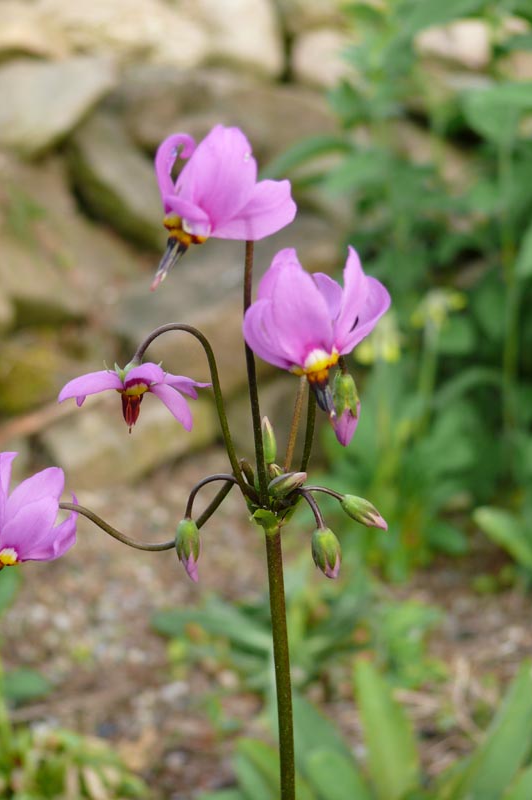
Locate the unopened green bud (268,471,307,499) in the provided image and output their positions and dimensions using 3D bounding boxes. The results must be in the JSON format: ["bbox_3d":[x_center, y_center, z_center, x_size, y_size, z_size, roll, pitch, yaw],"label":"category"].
[{"bbox_3d":[0.005,0.022,0.365,0.012,0.005,0.005,-29,0,24],"label":"unopened green bud"}]

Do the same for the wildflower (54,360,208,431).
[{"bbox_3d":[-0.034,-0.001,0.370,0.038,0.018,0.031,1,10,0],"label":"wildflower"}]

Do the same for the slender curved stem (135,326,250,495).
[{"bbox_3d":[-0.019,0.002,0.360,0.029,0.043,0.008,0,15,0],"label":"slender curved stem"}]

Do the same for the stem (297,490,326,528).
[{"bbox_3d":[0.011,0.028,0.366,0.003,0.012,0.003,-32,-9,0],"label":"stem"}]

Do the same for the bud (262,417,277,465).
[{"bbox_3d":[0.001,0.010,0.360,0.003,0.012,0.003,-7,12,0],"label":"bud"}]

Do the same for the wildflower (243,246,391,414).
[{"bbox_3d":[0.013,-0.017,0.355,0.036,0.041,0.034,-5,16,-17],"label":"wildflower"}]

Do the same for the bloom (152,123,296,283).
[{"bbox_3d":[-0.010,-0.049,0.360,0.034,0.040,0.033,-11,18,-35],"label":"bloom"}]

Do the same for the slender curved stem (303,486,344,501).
[{"bbox_3d":[0.015,0.024,0.369,0.011,0.004,0.003,1,10,0],"label":"slender curved stem"}]

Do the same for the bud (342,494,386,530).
[{"bbox_3d":[0.025,0.029,0.369,0.014,0.006,0.006,36,0,6],"label":"bud"}]

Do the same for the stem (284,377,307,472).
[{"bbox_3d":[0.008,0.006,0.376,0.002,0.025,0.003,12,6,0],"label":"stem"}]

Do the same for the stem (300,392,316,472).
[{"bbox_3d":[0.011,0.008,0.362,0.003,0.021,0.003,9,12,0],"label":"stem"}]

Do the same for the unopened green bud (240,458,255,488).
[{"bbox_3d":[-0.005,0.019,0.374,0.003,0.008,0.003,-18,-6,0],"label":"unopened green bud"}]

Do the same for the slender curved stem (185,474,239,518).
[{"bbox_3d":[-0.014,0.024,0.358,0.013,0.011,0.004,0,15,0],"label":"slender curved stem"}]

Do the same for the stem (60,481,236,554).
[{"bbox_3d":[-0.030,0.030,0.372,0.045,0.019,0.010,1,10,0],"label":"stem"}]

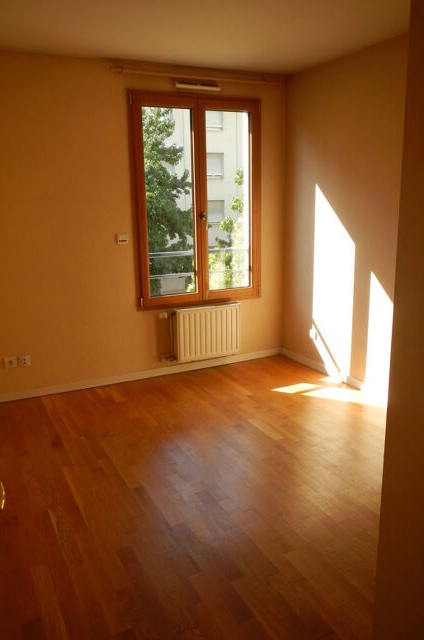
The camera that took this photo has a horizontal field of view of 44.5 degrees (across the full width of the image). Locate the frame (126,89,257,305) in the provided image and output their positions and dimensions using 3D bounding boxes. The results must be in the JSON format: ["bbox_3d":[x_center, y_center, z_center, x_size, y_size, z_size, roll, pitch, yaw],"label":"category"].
[{"bbox_3d":[-0.107,-0.967,4.323,1.149,1.683,0.080,-7,16,-24],"label":"frame"}]

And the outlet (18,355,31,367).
[{"bbox_3d":[-1.433,0.319,3.981,0.083,0.086,0.020,-7,16,-24],"label":"outlet"}]

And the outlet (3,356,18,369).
[{"bbox_3d":[-1.527,0.323,3.937,0.085,0.085,0.020,-7,16,-24],"label":"outlet"}]

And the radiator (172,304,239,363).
[{"bbox_3d":[-0.037,0.104,4.524,0.592,0.446,0.090,-7,16,-24],"label":"radiator"}]

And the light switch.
[{"bbox_3d":[-0.702,-0.638,4.090,0.085,0.085,0.022,-7,16,-24],"label":"light switch"}]

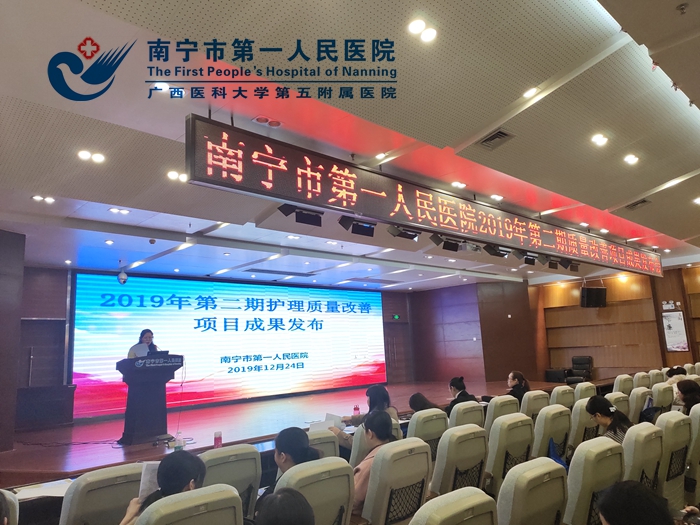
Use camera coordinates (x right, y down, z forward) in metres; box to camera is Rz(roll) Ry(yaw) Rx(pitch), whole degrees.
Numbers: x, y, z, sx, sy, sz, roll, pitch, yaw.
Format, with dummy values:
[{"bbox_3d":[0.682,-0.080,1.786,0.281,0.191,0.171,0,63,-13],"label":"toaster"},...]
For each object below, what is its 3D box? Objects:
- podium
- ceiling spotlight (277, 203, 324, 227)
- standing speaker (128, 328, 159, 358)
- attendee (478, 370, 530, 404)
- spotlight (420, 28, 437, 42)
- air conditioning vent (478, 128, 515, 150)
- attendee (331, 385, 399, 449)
[{"bbox_3d":[-2.965,2.007,6.875,0.830,1.170,0.500,6,-14,-41],"label":"podium"},{"bbox_3d":[-0.399,-0.465,4.219,0.420,0.270,0.300,6,-29,-41],"label":"ceiling spotlight"},{"bbox_3d":[-3.248,1.873,7.292,0.480,1.600,0.340,6,-14,-41],"label":"standing speaker"},{"bbox_3d":[1.847,1.917,5.453,0.700,1.200,0.500,-10,-13,36],"label":"attendee"},{"bbox_3d":[0.450,-1.304,2.659,0.105,0.050,0.105,-10,-19,-3],"label":"spotlight"},{"bbox_3d":[1.231,-1.040,3.905,0.270,0.050,0.270,6,-25,-41],"label":"air conditioning vent"},{"bbox_3d":[0.153,1.741,4.135,0.720,1.220,0.520,-11,-13,39],"label":"attendee"}]

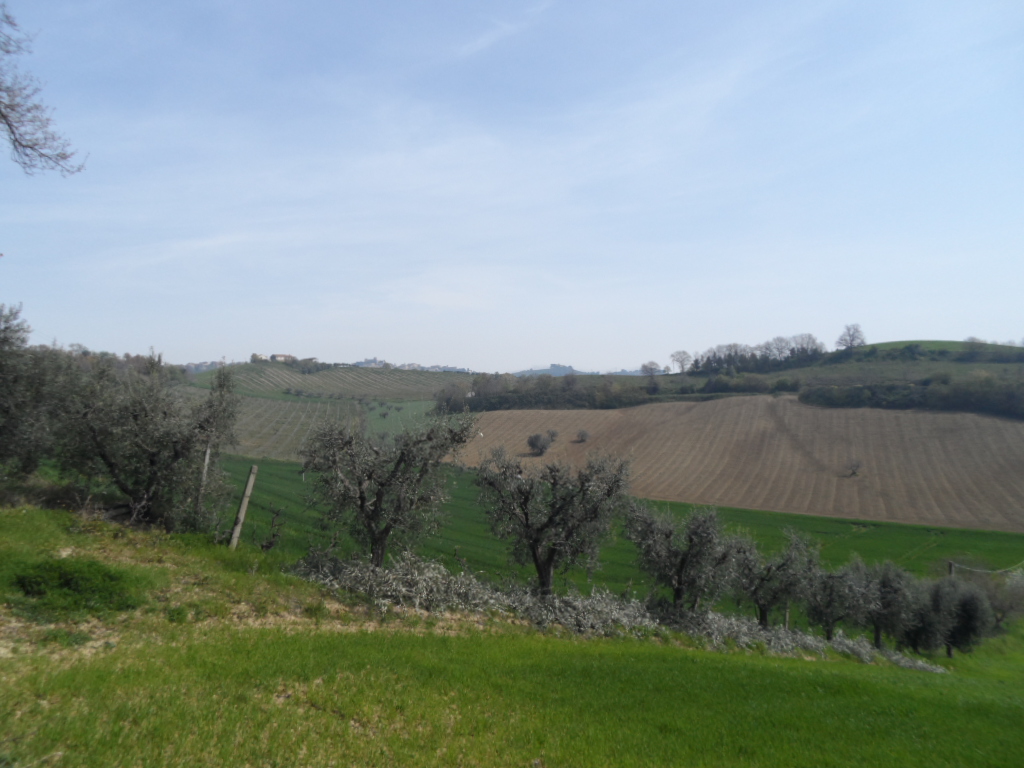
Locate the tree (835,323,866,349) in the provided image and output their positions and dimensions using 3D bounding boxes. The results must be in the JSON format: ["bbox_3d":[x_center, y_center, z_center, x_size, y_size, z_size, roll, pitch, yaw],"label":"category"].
[{"bbox_3d":[142.319,-19.912,310.000,12.580,11.740,12.200,0,0,0],"label":"tree"}]

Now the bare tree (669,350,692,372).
[{"bbox_3d":[73.347,-9.304,320.000,9.520,10.390,9.230,0,0,0],"label":"bare tree"}]

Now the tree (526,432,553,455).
[{"bbox_3d":[5.659,12.524,155.000,5.240,4.720,5.080,0,0,0],"label":"tree"}]

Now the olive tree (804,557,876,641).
[{"bbox_3d":[15.281,9.978,34.400,3.350,4.000,3.250,0,0,0],"label":"olive tree"}]

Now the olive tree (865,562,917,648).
[{"bbox_3d":[19.653,11.480,38.500,2.810,4.580,2.730,0,0,0],"label":"olive tree"}]

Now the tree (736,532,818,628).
[{"bbox_3d":[10.802,8.025,30.200,3.430,4.080,3.330,0,0,0],"label":"tree"}]

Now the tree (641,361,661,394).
[{"bbox_3d":[50.568,-2.373,270.000,7.300,12.410,7.080,0,0,0],"label":"tree"}]

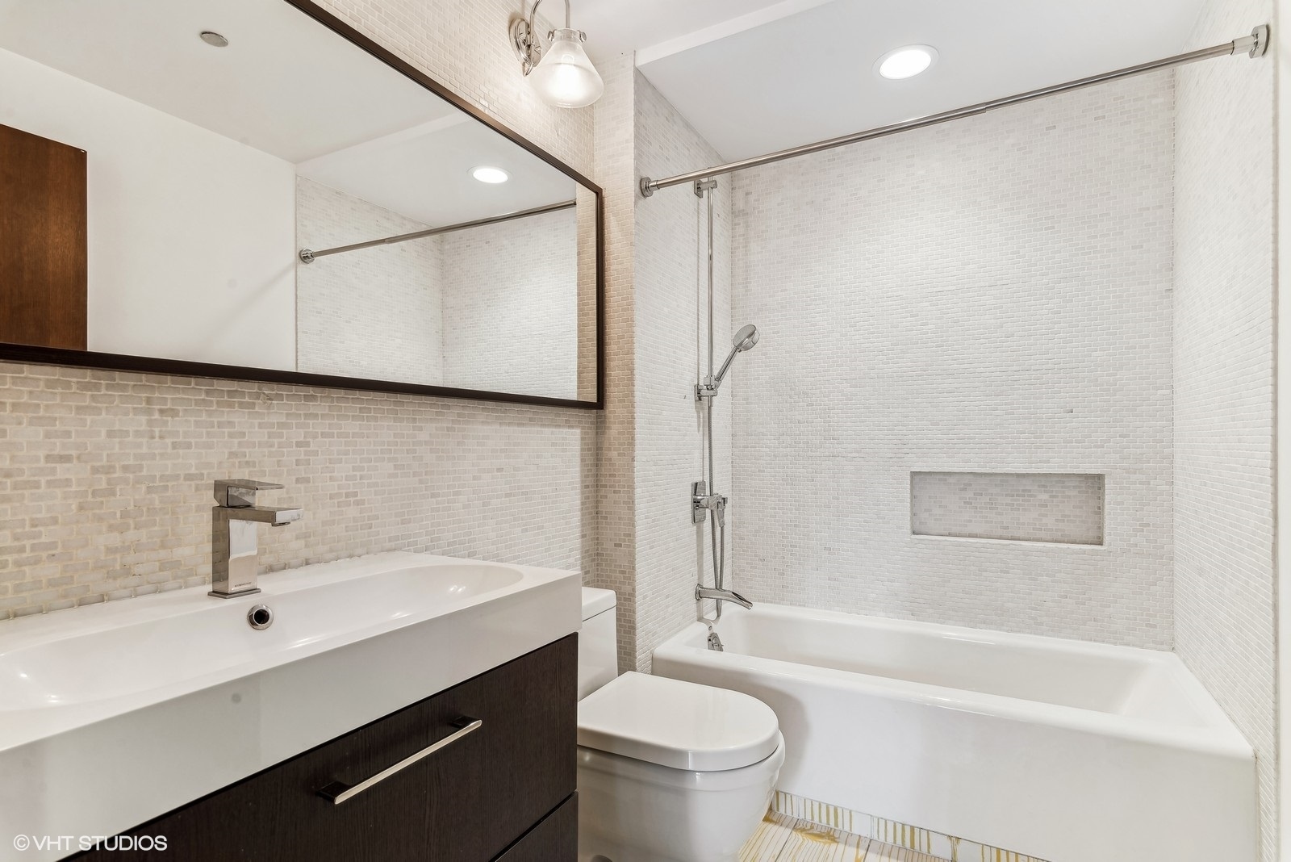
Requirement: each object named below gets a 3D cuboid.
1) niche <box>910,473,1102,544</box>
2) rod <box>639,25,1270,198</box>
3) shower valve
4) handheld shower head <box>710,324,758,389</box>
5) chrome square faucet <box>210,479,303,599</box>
[{"bbox_3d":[1.315,0.279,2.252,0.607,0.255,0.094,0,-1,30],"label":"niche"},{"bbox_3d":[0.654,-0.822,1.670,1.520,0.062,0.062,0,-1,30],"label":"rod"},{"bbox_3d":[0.259,0.280,2.388,0.117,0.160,0.118,0,-1,30],"label":"shower valve"},{"bbox_3d":[0.368,-0.291,2.452,0.068,0.280,0.110,37,-13,-16],"label":"handheld shower head"},{"bbox_3d":[-0.605,0.169,0.947,0.172,0.180,0.052,0,-1,30],"label":"chrome square faucet"}]

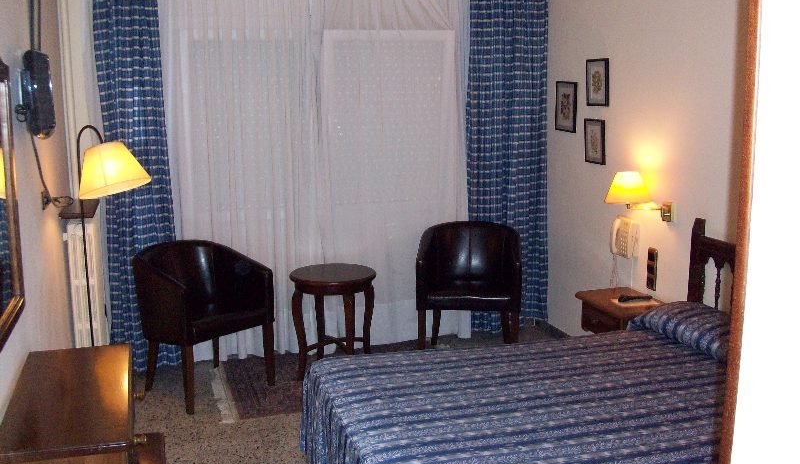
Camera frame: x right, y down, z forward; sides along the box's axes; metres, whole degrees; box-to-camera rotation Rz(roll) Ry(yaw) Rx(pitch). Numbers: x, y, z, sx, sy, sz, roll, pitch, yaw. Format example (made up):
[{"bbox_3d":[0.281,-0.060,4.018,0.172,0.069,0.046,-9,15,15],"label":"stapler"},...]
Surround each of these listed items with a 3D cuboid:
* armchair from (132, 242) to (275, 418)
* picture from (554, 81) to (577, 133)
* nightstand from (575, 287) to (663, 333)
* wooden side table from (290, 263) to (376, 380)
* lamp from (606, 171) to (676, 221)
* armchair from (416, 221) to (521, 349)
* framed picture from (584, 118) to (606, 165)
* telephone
[{"bbox_3d":[-1.108,0.478,4.345,0.591,0.784,0.591,8,13,40],"label":"armchair"},{"bbox_3d":[1.063,-0.801,5.032,0.019,0.314,0.225,-4,11,-18],"label":"picture"},{"bbox_3d":[1.226,0.485,4.234,0.373,0.219,0.486,-4,11,-18],"label":"nightstand"},{"bbox_3d":[-0.377,0.527,4.540,0.489,0.601,0.489,-1,10,0],"label":"wooden side table"},{"bbox_3d":[1.231,-0.185,4.114,0.347,0.283,0.251,-4,11,-18],"label":"lamp"},{"bbox_3d":[0.422,0.378,4.791,0.591,0.784,0.591,0,10,5],"label":"armchair"},{"bbox_3d":[1.175,-0.542,4.739,0.019,0.264,0.193,-4,11,-18],"label":"framed picture"},{"bbox_3d":[1.274,0.025,4.448,0.084,0.219,0.186,-4,11,-18],"label":"telephone"}]

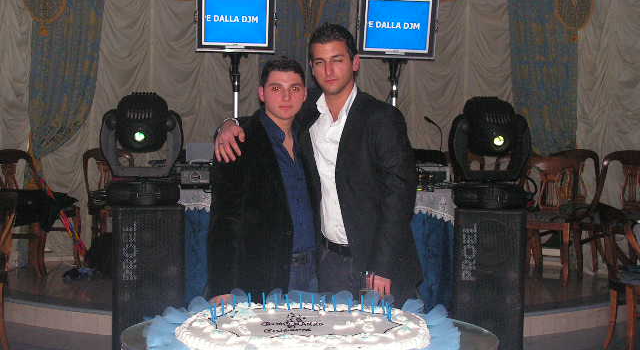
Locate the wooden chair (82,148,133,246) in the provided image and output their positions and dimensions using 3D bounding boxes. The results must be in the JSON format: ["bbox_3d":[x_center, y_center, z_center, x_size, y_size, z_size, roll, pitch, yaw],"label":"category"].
[{"bbox_3d":[-1.780,0.280,8.900,0.480,0.990,0.530,0,3,-14],"label":"wooden chair"}]

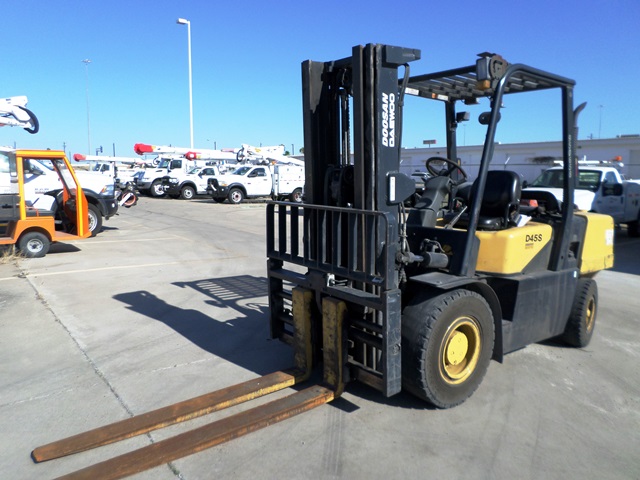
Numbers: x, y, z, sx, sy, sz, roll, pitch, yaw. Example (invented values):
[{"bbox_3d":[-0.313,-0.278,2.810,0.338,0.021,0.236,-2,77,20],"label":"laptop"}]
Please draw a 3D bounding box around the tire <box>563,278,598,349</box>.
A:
[{"bbox_3d":[2.455,0.678,4.399,0.670,0.670,0.190,-7,11,-43],"label":"tire"}]

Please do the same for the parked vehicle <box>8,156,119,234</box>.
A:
[{"bbox_3d":[-7.777,-1.014,10.096,6.300,2.050,2.050,-5,10,-36],"label":"parked vehicle"}]

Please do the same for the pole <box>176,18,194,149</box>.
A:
[{"bbox_3d":[-9.981,-9.683,34.224,1.050,12.560,0.350,-2,8,-17],"label":"pole"}]

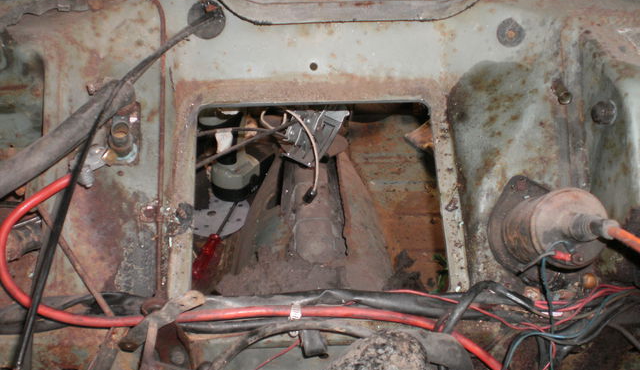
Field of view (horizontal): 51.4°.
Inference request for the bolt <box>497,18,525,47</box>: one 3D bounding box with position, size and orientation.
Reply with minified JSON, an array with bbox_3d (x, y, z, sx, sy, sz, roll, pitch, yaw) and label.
[{"bbox_3d":[0.190,-0.152,0.665,0.028,0.028,0.009,0,-6,3],"label":"bolt"}]

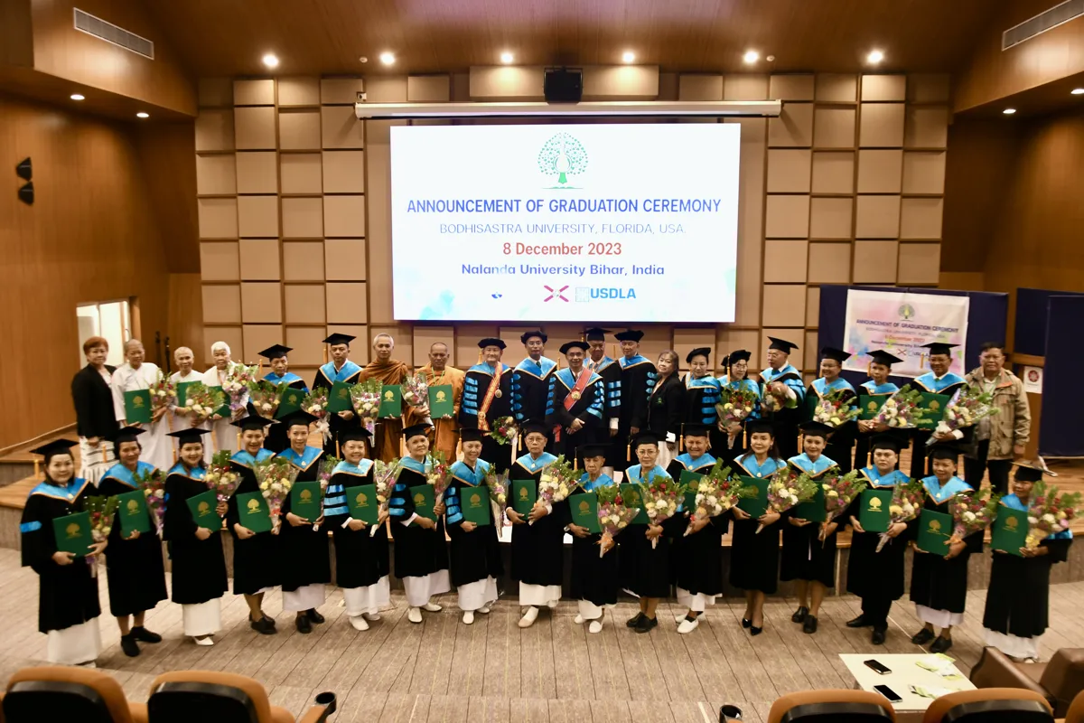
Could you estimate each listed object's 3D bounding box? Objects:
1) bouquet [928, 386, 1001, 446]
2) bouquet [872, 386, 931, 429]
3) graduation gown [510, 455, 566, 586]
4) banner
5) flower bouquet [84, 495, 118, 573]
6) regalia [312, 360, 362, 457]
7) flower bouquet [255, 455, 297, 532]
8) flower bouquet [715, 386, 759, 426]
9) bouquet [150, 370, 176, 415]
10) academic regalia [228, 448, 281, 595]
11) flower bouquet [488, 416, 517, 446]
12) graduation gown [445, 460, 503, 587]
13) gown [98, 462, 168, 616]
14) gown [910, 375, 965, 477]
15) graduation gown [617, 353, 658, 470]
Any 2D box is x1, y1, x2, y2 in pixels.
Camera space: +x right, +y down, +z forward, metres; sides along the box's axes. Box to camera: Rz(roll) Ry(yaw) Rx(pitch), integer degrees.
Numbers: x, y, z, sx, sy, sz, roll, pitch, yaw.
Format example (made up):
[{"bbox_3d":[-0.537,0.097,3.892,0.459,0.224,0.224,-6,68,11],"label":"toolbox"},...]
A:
[{"bbox_3d":[3.676,0.524,7.200,0.637,0.350,0.280,-39,-21,0],"label":"bouquet"},{"bbox_3d":[3.171,0.412,7.197,0.480,0.340,0.260,-32,-7,36],"label":"bouquet"},{"bbox_3d":[-0.040,1.251,6.483,0.480,1.042,0.400,1,7,5],"label":"graduation gown"},{"bbox_3d":[4.485,-0.332,10.046,1.379,1.012,0.030,4,8,24],"label":"banner"},{"bbox_3d":[-3.200,1.254,5.866,0.270,0.569,0.220,5,-4,-37],"label":"flower bouquet"},{"bbox_3d":[-1.976,0.558,7.919,0.540,1.150,0.400,-1,7,-9],"label":"regalia"},{"bbox_3d":[-2.070,1.033,6.326,0.330,0.584,0.220,0,0,-20],"label":"flower bouquet"},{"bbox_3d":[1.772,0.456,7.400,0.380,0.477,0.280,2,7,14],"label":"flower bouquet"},{"bbox_3d":[-3.570,0.318,7.639,0.250,0.480,0.200,3,13,-26],"label":"bouquet"},{"bbox_3d":[-2.265,1.261,6.438,0.460,1.148,0.360,-3,8,-28],"label":"academic regalia"},{"bbox_3d":[-0.367,0.650,7.600,0.280,0.296,0.260,0,7,-3],"label":"flower bouquet"},{"bbox_3d":[-0.547,1.294,6.520,0.470,1.004,0.400,-1,7,-10],"label":"graduation gown"},{"bbox_3d":[-3.072,1.328,6.114,0.510,1.164,0.400,-5,9,-38],"label":"gown"},{"bbox_3d":[3.623,0.668,7.395,0.495,1.116,0.380,4,8,30],"label":"gown"},{"bbox_3d":[0.920,0.488,7.850,0.460,1.124,0.360,4,8,28],"label":"graduation gown"}]

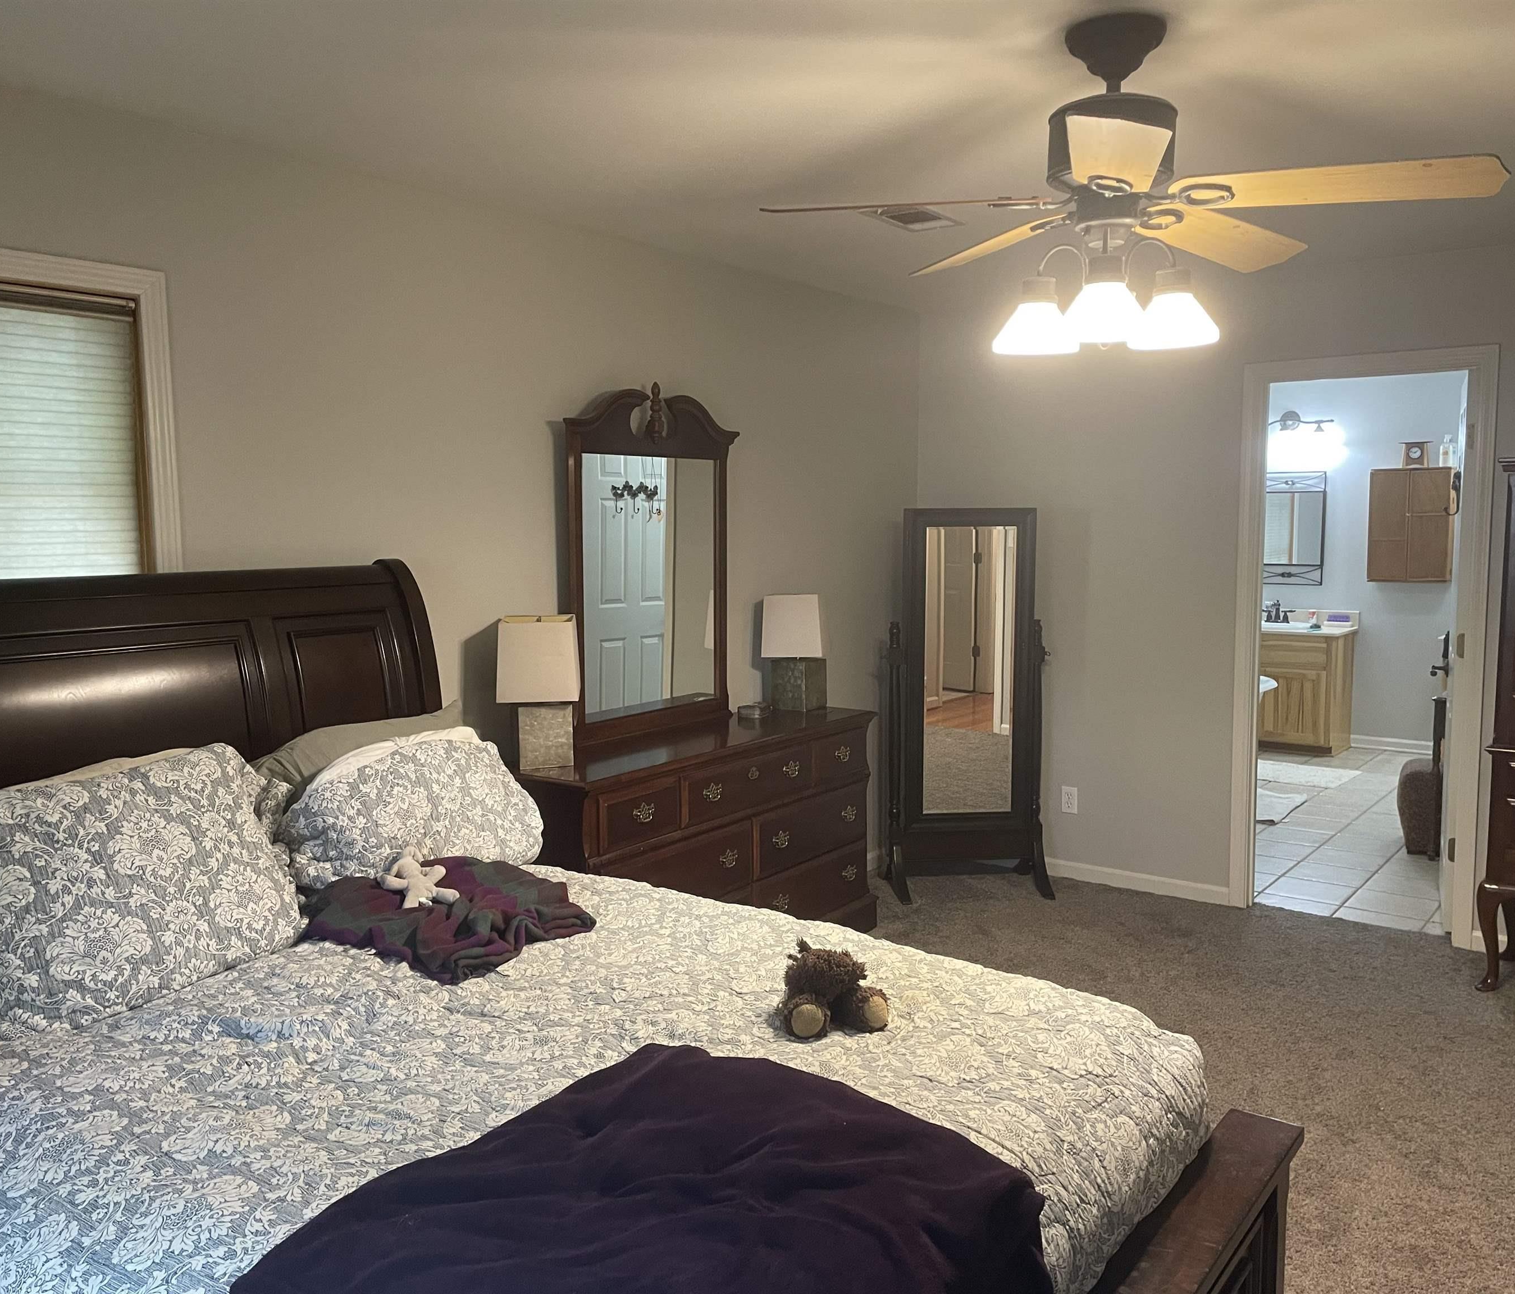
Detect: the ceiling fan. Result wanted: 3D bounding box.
[{"bbox_3d":[0.656,-0.836,2.387,1.280,0.580,1.280,4,8,37],"label":"ceiling fan"}]

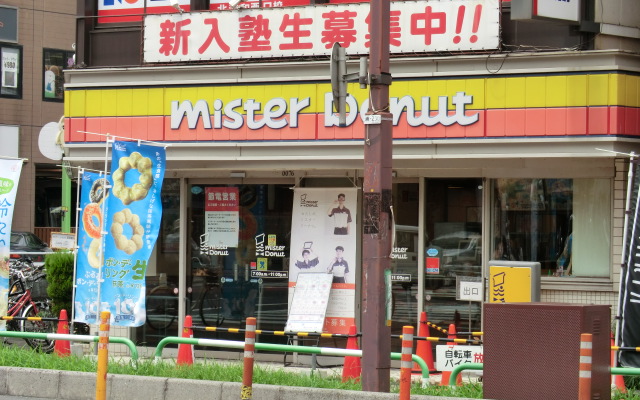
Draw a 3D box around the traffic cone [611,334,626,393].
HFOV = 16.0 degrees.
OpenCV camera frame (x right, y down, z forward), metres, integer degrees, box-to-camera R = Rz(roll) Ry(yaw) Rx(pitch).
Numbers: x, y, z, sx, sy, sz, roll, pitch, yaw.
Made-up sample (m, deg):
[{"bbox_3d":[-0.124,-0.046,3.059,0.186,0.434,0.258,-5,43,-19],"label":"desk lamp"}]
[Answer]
[{"bbox_3d":[2.692,1.545,20.897,0.360,0.700,0.360,0,-1,36],"label":"traffic cone"}]

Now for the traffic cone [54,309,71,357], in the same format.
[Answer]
[{"bbox_3d":[-2.790,1.538,24.698,0.330,0.690,0.330,0,0,36],"label":"traffic cone"}]

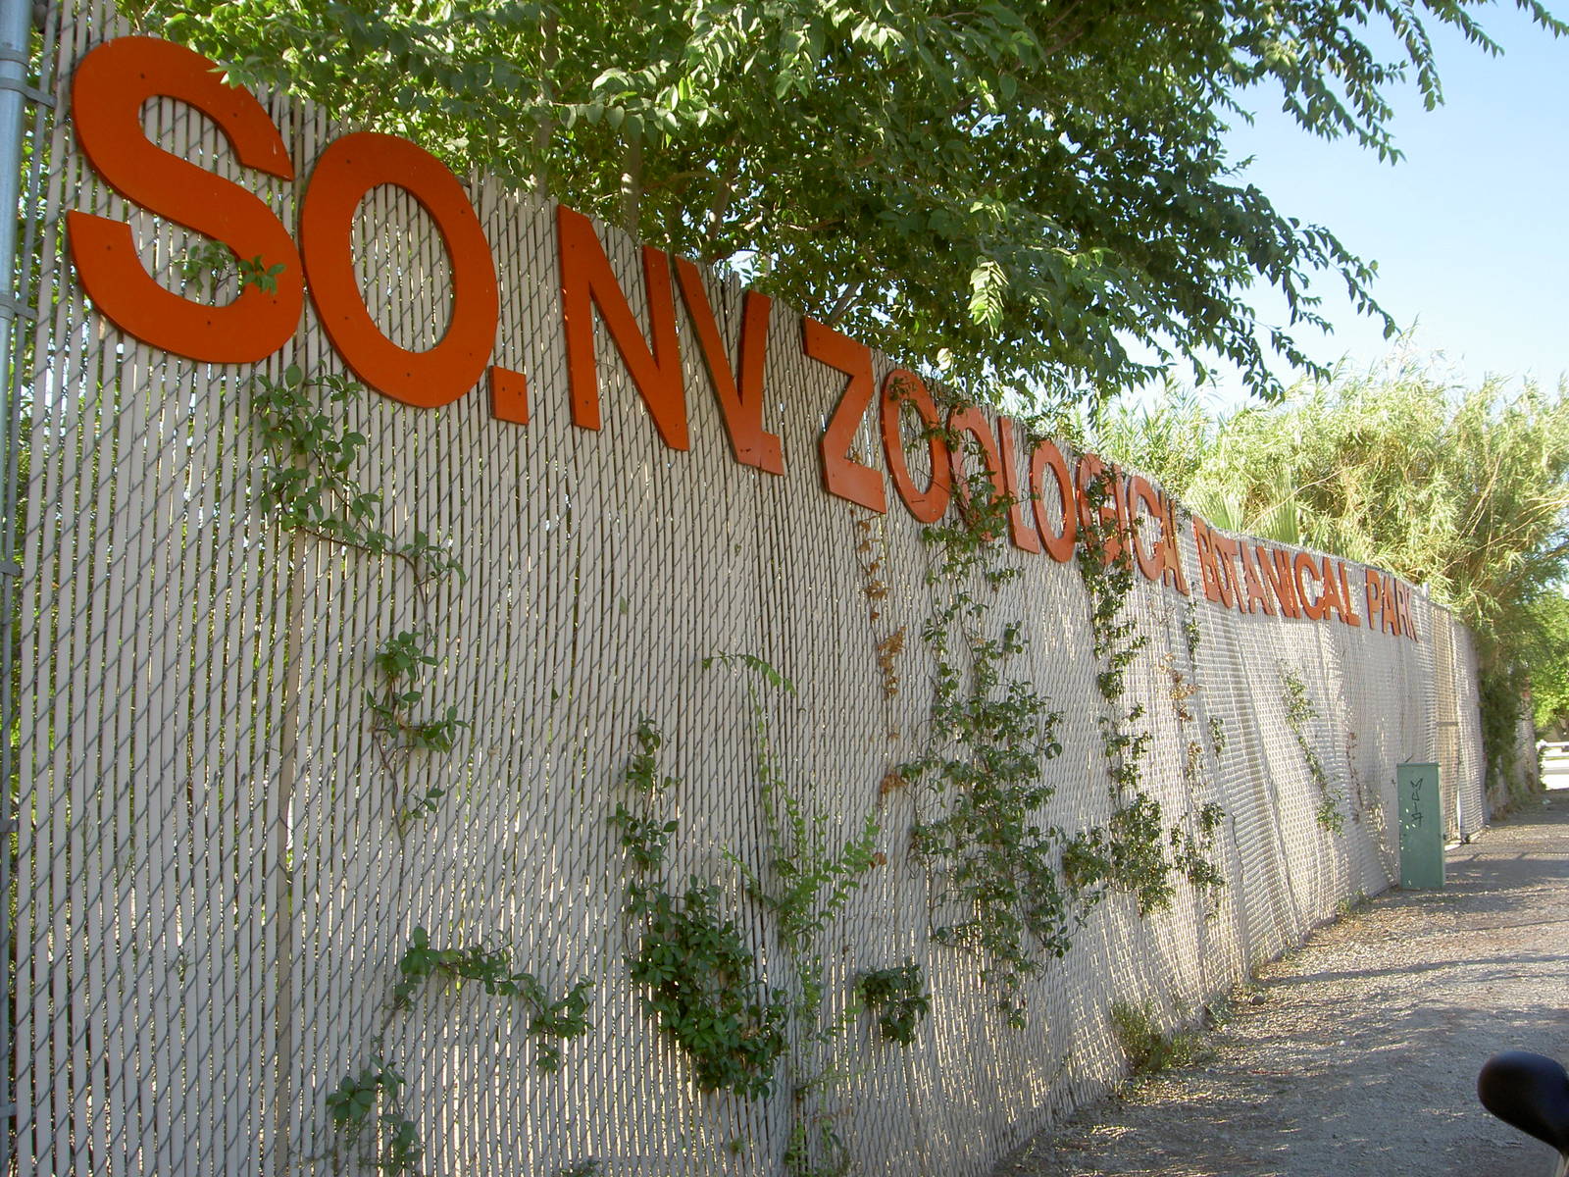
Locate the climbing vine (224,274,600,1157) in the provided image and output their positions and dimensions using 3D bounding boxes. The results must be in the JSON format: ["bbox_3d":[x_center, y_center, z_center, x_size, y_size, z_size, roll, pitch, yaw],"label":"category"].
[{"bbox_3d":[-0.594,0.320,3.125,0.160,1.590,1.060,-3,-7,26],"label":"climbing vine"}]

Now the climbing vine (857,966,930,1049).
[{"bbox_3d":[0.307,1.160,4.918,0.130,0.235,0.360,-3,-7,26],"label":"climbing vine"}]

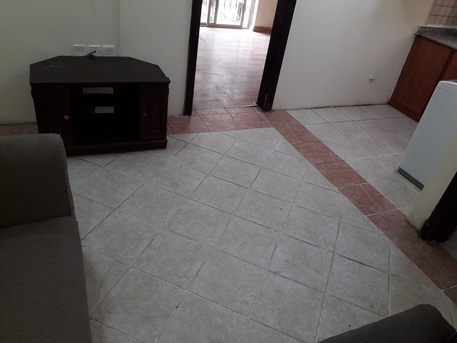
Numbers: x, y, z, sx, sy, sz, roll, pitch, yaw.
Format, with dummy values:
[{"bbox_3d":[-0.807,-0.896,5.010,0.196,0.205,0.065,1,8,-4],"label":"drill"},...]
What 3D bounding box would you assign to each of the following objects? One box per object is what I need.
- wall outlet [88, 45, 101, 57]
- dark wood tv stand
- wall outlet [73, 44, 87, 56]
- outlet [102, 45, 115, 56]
[{"bbox_3d":[-1.034,-0.930,2.770,0.086,0.086,0.018,-7,37,-24],"label":"wall outlet"},{"bbox_3d":[-0.966,-0.513,2.741,0.894,0.559,0.538,-7,37,-24],"label":"dark wood tv stand"},{"bbox_3d":[-1.133,-0.919,2.728,0.086,0.086,0.015,-7,37,-24],"label":"wall outlet"},{"bbox_3d":[-0.941,-0.942,2.811,0.086,0.086,0.018,-7,37,-24],"label":"outlet"}]

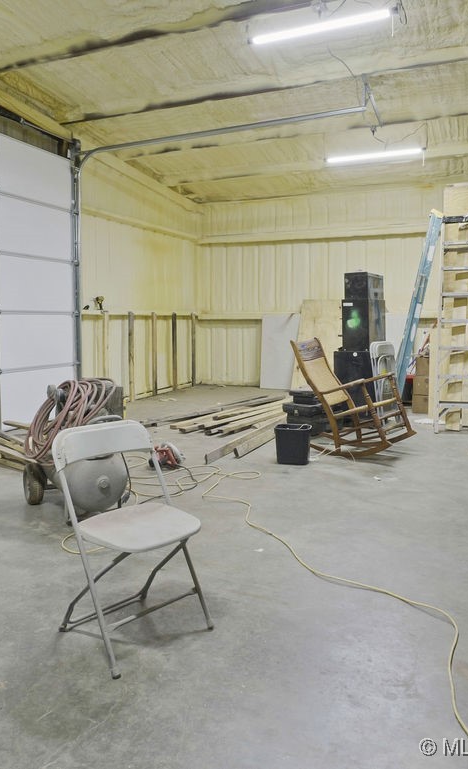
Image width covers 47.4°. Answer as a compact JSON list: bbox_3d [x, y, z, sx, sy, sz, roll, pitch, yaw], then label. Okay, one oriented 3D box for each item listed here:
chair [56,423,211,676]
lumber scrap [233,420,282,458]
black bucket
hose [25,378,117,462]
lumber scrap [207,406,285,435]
[{"bbox_3d":[-0.362,0.554,2.030,0.460,0.770,0.440,5,8,45],"label":"chair"},{"bbox_3d":[0.300,0.505,5.050,0.045,0.090,1.350,3,6,25],"label":"lumber scrap"},{"bbox_3d":[0.485,0.485,4.345,0.290,0.300,0.205,1,6,9],"label":"black bucket"},{"bbox_3d":[-1.105,0.240,3.600,0.560,0.510,0.420,-2,6,-17],"label":"hose"},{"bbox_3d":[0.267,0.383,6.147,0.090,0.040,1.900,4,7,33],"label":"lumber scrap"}]

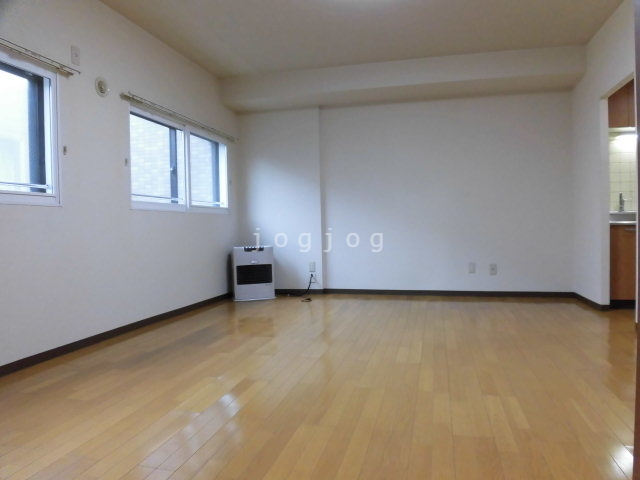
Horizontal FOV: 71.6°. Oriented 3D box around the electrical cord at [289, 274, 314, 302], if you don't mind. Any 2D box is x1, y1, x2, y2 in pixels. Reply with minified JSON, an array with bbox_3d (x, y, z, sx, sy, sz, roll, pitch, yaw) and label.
[{"bbox_3d":[-0.217,0.525,4.979,0.267,0.243,0.424,-1,2,15],"label":"electrical cord"}]

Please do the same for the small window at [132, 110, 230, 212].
[{"bbox_3d":[-1.287,-0.665,4.223,0.100,0.801,1.641,-1,2,15],"label":"small window"}]

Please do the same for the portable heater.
[{"bbox_3d":[-0.774,0.385,5.214,0.475,0.600,0.280,-1,1,-13],"label":"portable heater"}]

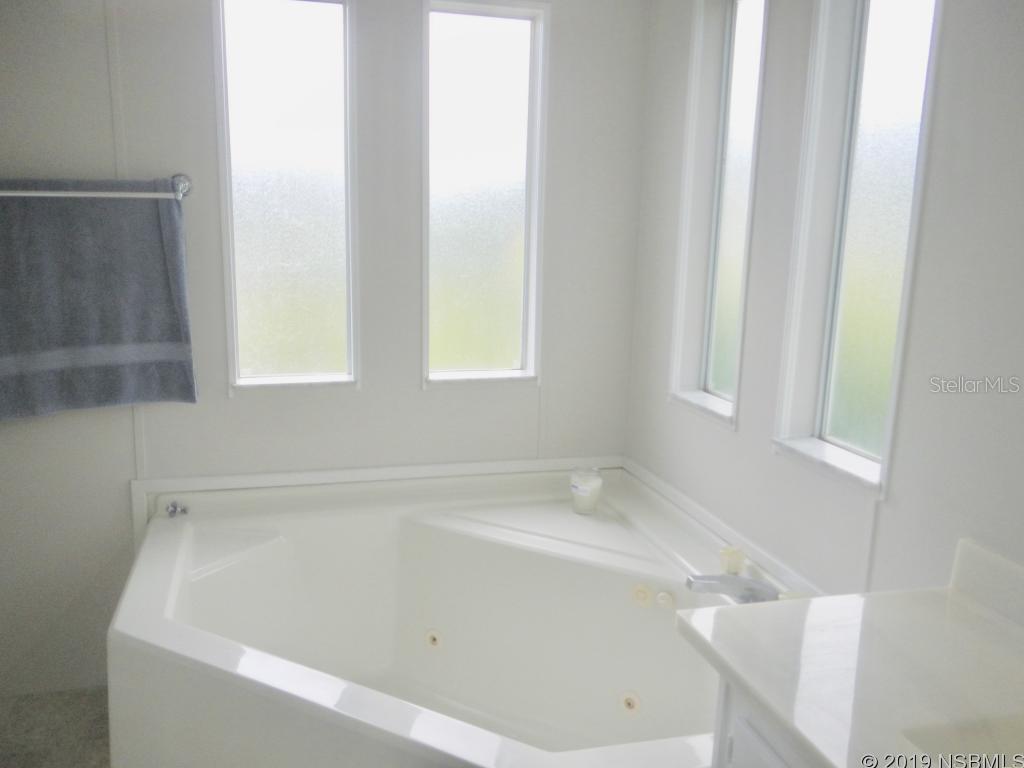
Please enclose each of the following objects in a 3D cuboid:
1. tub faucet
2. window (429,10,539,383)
[{"bbox_3d":[0.509,0.474,1.928,0.210,0.072,0.052,-2,11,-15],"label":"tub faucet"},{"bbox_3d":[-0.109,-0.584,2.630,0.345,1.100,0.060,-2,11,-15],"label":"window"}]

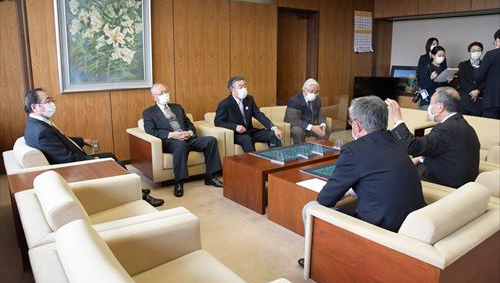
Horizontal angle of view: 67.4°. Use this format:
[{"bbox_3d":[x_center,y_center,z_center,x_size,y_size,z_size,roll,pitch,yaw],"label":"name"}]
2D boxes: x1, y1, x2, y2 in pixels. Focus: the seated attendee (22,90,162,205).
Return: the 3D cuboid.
[{"bbox_3d":[-1.429,0.073,3.391,1.068,1.127,0.613,-8,14,-35],"label":"seated attendee"}]

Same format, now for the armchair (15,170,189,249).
[{"bbox_3d":[-0.897,0.530,2.261,0.821,0.707,0.860,-8,14,-35],"label":"armchair"}]

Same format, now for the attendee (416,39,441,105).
[{"bbox_3d":[2.547,-0.663,5.454,0.460,1.630,0.320,1,11,6],"label":"attendee"}]

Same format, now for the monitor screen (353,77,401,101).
[{"bbox_3d":[2.131,-0.854,6.250,0.758,0.455,0.070,1,11,6],"label":"monitor screen"}]

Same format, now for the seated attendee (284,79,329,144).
[{"bbox_3d":[0.822,-0.342,5.487,0.593,1.137,0.969,-8,14,-35],"label":"seated attendee"}]

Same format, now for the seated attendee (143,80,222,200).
[{"bbox_3d":[-0.807,-0.092,4.288,0.613,1.098,1.068,-8,14,-35],"label":"seated attendee"}]

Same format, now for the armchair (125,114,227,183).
[{"bbox_3d":[-0.876,0.056,4.325,0.873,0.608,0.802,-8,14,-37],"label":"armchair"}]

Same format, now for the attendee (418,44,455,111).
[{"bbox_3d":[2.778,-0.602,5.688,0.494,1.612,0.415,-3,12,-16],"label":"attendee"}]

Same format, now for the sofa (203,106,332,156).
[{"bbox_3d":[0.263,-0.113,5.373,1.899,0.722,0.811,-8,14,-35],"label":"sofa"}]

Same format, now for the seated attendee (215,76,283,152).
[{"bbox_3d":[-0.057,-0.250,4.920,0.653,1.167,1.009,-8,15,-37],"label":"seated attendee"}]

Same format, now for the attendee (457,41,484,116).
[{"bbox_3d":[3.177,-0.632,5.449,0.500,1.577,0.320,6,12,27],"label":"attendee"}]

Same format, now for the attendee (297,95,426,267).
[{"bbox_3d":[0.651,0.317,2.222,0.613,1.177,0.910,-7,14,-32],"label":"attendee"}]

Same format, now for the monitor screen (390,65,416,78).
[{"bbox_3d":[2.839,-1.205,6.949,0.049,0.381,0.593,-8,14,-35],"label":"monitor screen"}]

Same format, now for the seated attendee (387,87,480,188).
[{"bbox_3d":[1.321,0.130,2.768,0.677,1.074,0.774,-8,14,-37],"label":"seated attendee"}]

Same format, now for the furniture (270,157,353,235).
[{"bbox_3d":[0.892,0.407,3.182,1.431,0.369,0.578,-8,14,-37],"label":"furniture"}]

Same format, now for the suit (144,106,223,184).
[{"bbox_3d":[-0.745,-0.027,4.086,0.687,0.743,0.842,-8,14,-37],"label":"suit"}]

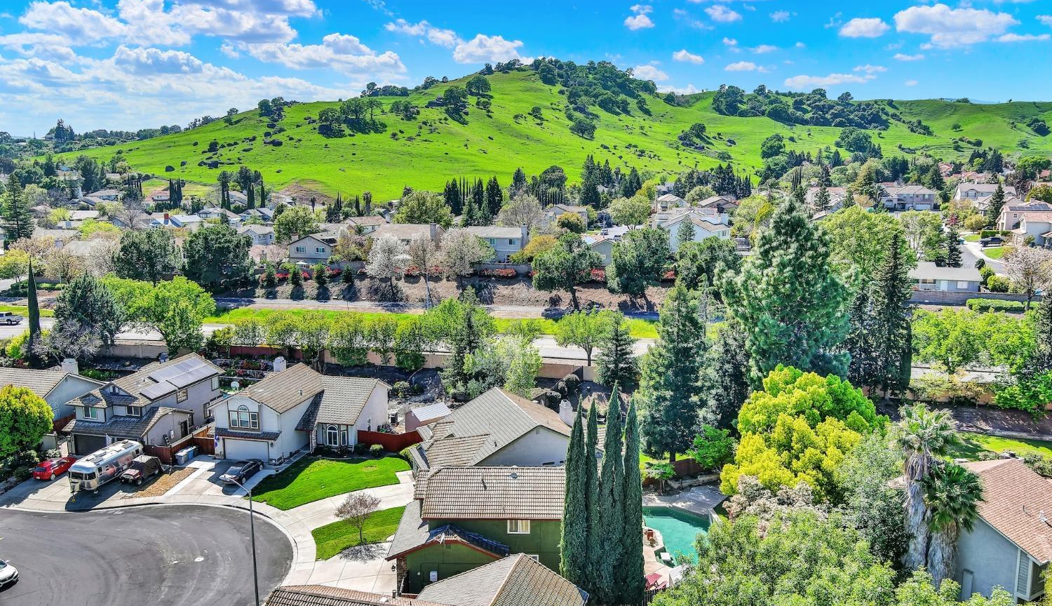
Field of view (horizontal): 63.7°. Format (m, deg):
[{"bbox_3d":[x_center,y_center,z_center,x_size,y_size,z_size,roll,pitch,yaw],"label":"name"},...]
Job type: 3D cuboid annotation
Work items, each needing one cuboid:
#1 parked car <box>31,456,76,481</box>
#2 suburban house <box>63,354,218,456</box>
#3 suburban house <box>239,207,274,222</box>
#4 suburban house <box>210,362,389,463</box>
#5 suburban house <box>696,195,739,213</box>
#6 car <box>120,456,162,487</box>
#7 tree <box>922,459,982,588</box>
[{"bbox_3d":[-45.724,15.913,82.280,1.770,1.450,4.200,2,13,14],"label":"parked car"},{"bbox_3d":[-40.950,10.720,93.250,10.600,7.700,16.800,2,10,14],"label":"suburban house"},{"bbox_3d":[-81.360,-27.212,264.531,11.500,4.900,9.500,2,10,15],"label":"suburban house"},{"bbox_3d":[-23.637,11.208,90.125,13.940,7.600,15.020,2,9,14],"label":"suburban house"},{"bbox_3d":[57.078,-27.949,251.707,9.830,6.300,14.000,0,9,4],"label":"suburban house"},{"bbox_3d":[-36.619,15.919,80.678,1.700,1.880,3.850,2,13,14],"label":"car"},{"bbox_3d":[27.400,15.410,55.075,3.500,10.359,3.500,4,11,26],"label":"tree"}]

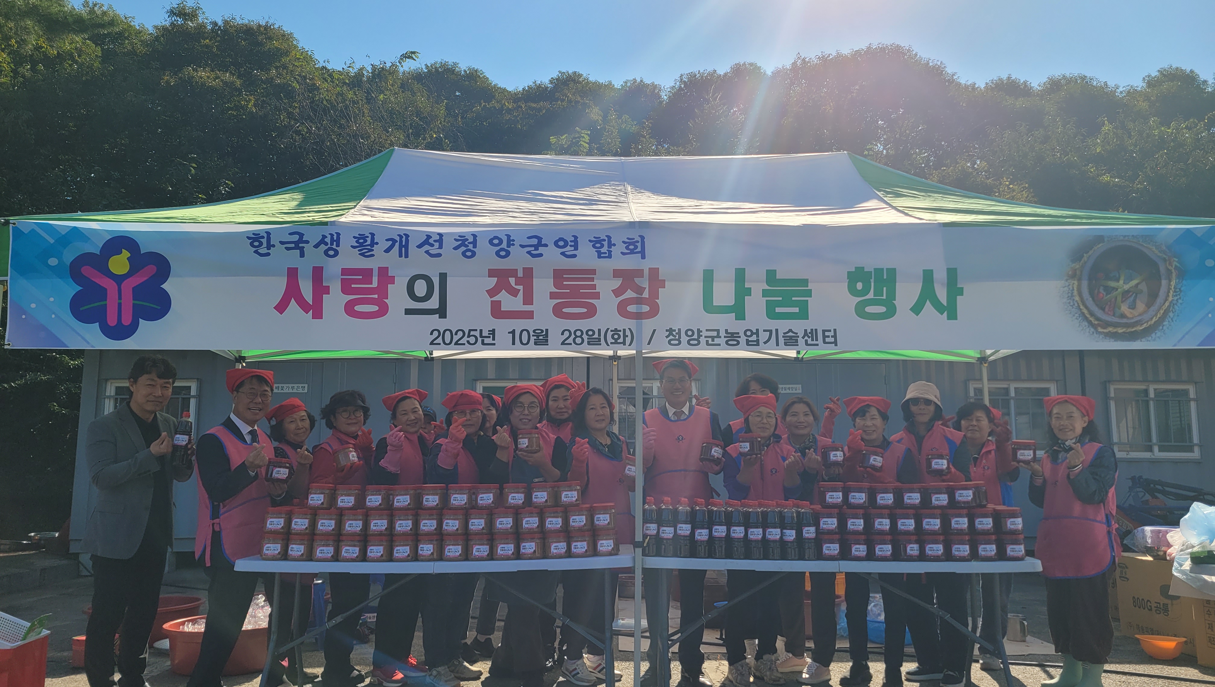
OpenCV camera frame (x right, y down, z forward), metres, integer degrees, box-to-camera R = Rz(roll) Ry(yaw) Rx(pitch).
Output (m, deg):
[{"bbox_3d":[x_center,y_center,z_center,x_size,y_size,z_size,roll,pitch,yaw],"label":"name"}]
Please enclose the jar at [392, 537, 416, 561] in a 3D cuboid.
[{"bbox_3d":[-0.935,0.949,4.212,0.104,0.113,0.104,0,-8,1],"label":"jar"}]

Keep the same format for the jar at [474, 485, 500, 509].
[{"bbox_3d":[-0.564,0.724,4.287,0.105,0.115,0.105,0,-8,-1],"label":"jar"}]

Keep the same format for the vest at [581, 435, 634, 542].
[{"bbox_3d":[0.018,0.849,4.934,0.400,0.680,0.270,3,-7,-20],"label":"vest"}]

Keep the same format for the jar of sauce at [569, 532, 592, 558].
[{"bbox_3d":[-0.125,0.959,4.344,0.113,0.115,0.113,0,-8,0],"label":"jar of sauce"}]

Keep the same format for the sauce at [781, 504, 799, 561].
[{"bbox_3d":[0.855,0.875,4.259,0.078,0.265,0.078,-1,-8,6],"label":"sauce"}]

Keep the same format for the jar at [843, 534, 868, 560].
[{"bbox_3d":[1.162,0.955,4.254,0.104,0.113,0.104,0,-8,2],"label":"jar"}]

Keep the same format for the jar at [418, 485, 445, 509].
[{"bbox_3d":[-0.827,0.735,4.360,0.109,0.116,0.109,0,-8,1],"label":"jar"}]

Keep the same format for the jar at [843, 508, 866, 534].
[{"bbox_3d":[1.157,0.834,4.280,0.108,0.116,0.108,-1,-8,7],"label":"jar"}]

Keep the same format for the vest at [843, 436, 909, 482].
[{"bbox_3d":[1.434,0.836,4.915,0.400,0.660,0.270,-2,-7,14],"label":"vest"}]

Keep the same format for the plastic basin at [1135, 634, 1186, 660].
[{"bbox_3d":[3.379,1.859,5.577,0.315,0.127,0.315,-4,-9,30],"label":"plastic basin"}]

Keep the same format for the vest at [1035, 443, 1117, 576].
[{"bbox_3d":[2.442,0.863,4.728,0.280,0.700,0.450,7,-10,-40],"label":"vest"}]

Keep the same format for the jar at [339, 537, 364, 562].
[{"bbox_3d":[-1.190,0.958,4.240,0.108,0.116,0.108,1,-8,-8],"label":"jar"}]

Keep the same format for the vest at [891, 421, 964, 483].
[{"bbox_3d":[1.780,0.746,5.085,0.440,0.620,0.270,-2,-8,14],"label":"vest"}]

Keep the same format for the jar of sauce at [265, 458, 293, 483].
[{"bbox_3d":[-1.613,0.624,4.480,0.108,0.116,0.108,9,-9,-21],"label":"jar of sauce"}]

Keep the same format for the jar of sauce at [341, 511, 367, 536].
[{"bbox_3d":[-1.178,0.837,4.240,0.110,0.114,0.110,0,-7,0],"label":"jar of sauce"}]

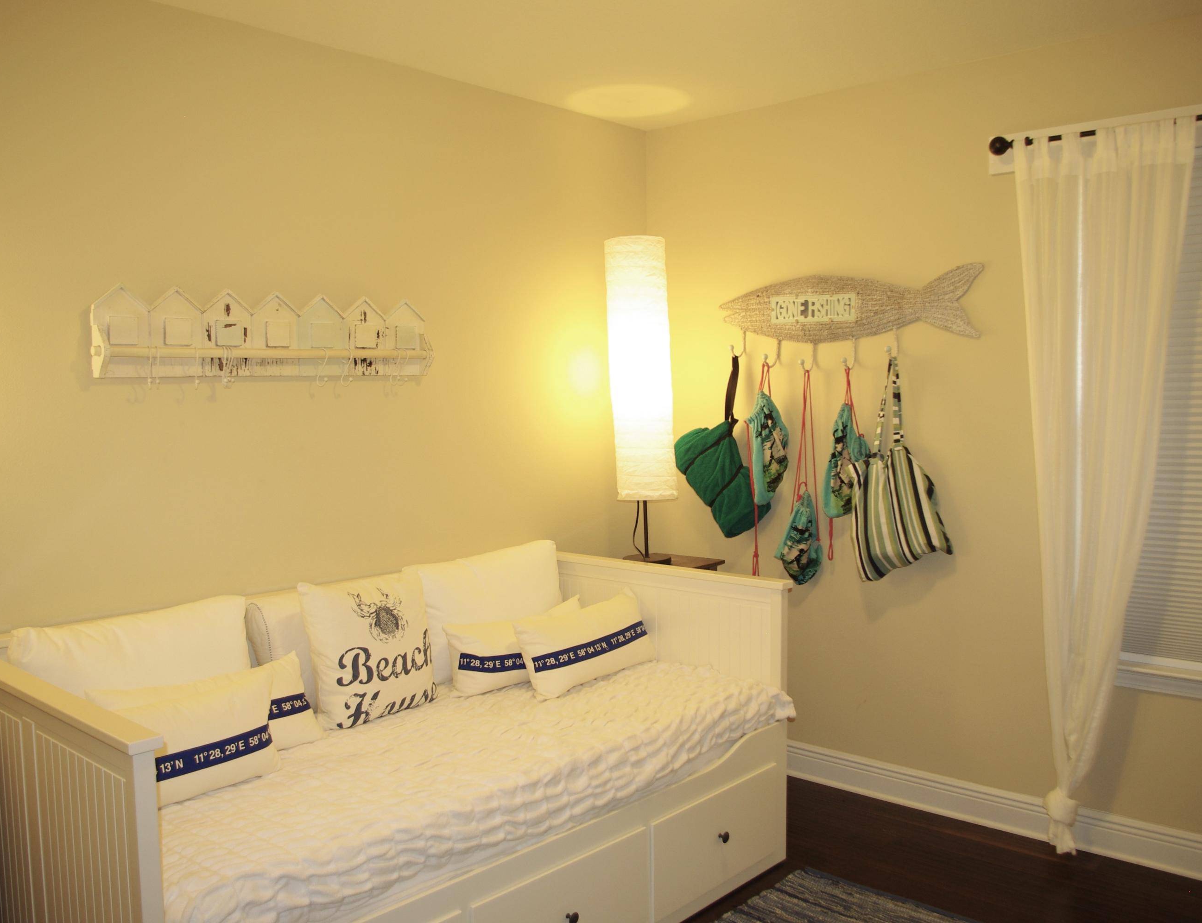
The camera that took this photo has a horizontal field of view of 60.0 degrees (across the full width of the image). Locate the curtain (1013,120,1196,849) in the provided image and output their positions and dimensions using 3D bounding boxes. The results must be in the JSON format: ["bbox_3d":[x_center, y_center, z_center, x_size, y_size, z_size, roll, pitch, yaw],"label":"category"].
[{"bbox_3d":[1.417,0.116,2.976,0.480,2.145,0.100,2,5,42],"label":"curtain"}]

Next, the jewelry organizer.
[{"bbox_3d":[-0.884,-0.348,2.888,0.085,0.240,1.040,2,5,42],"label":"jewelry organizer"}]

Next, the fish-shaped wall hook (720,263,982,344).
[{"bbox_3d":[0.813,-0.521,3.545,1.000,0.235,0.050,2,5,42],"label":"fish-shaped wall hook"}]

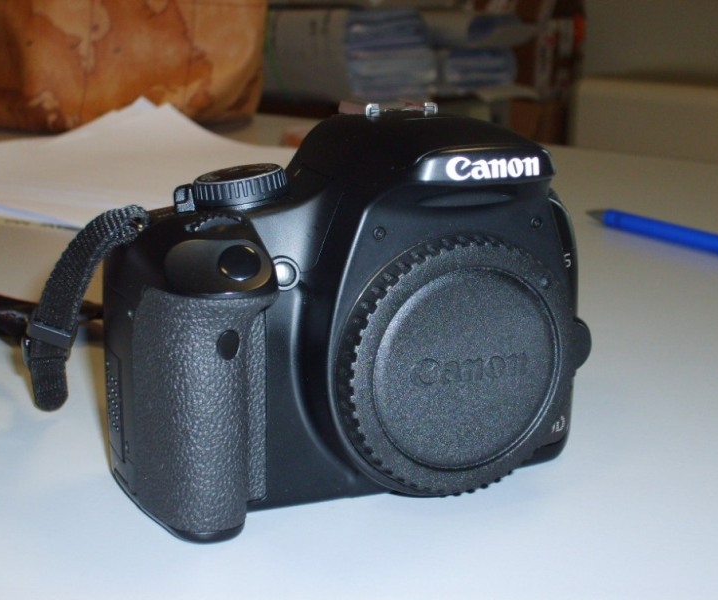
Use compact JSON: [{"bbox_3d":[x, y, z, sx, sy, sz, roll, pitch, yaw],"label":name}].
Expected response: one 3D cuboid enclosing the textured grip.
[{"bbox_3d":[-0.037,0.025,0.346,0.032,0.060,0.026,-5,13,-22],"label":"textured grip"}]

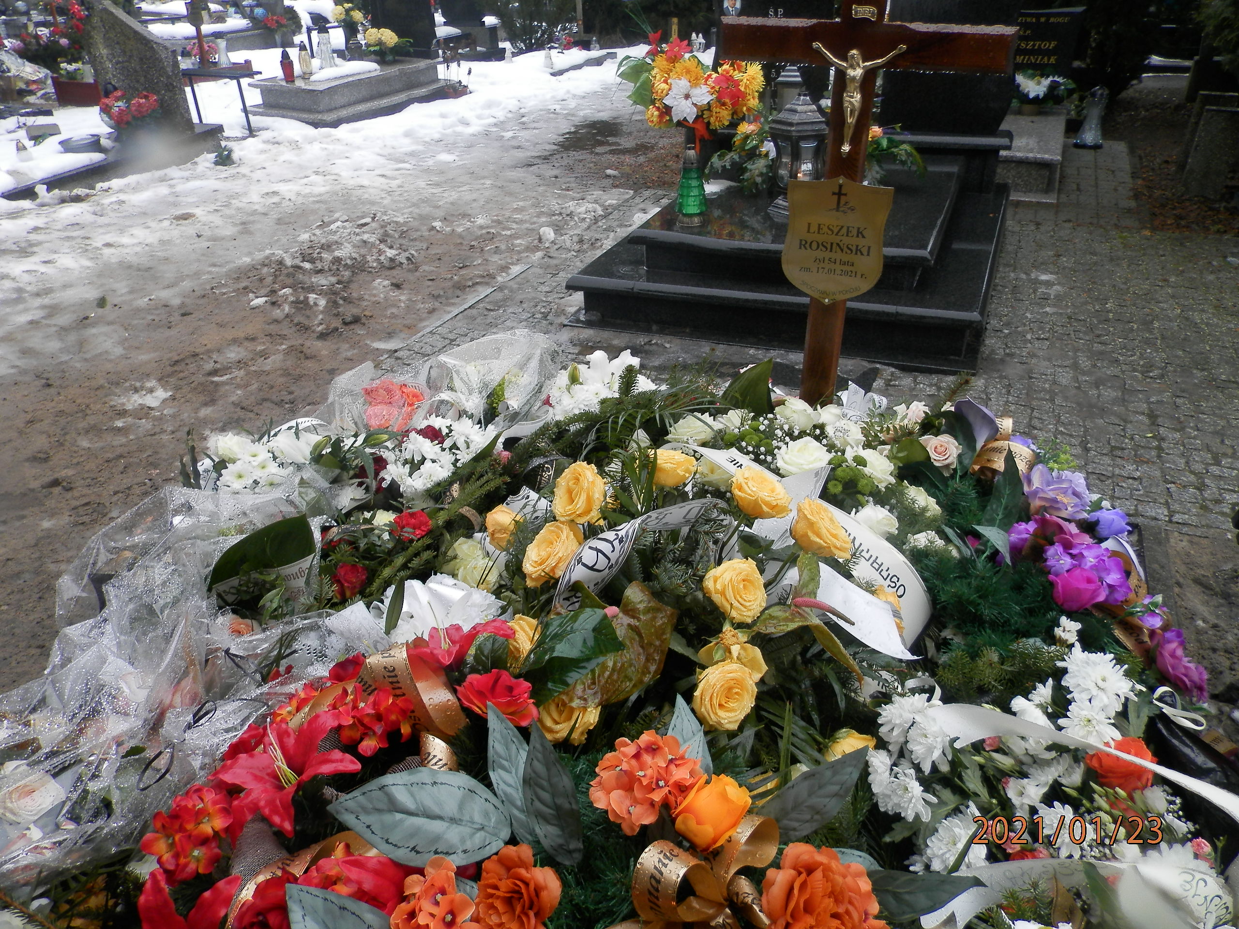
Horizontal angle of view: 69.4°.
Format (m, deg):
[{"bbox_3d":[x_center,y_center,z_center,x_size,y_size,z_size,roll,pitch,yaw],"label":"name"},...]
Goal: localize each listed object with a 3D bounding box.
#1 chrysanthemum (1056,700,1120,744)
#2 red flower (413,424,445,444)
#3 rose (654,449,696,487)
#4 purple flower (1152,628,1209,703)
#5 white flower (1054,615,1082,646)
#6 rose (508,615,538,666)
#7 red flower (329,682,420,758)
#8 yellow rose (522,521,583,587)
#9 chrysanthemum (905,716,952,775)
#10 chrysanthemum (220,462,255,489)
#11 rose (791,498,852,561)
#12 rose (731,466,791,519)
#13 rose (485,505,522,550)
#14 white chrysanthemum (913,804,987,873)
[{"bbox_3d":[0.582,0.318,1.110,0.076,0.040,0.070,-7,61,-7],"label":"chrysanthemum"},{"bbox_3d":[-0.421,-0.065,1.980,0.062,0.058,0.068,40,46,15],"label":"red flower"},{"bbox_3d":[0.074,0.007,1.360,0.080,0.056,0.078,3,22,0],"label":"rose"},{"bbox_3d":[0.820,0.294,1.310,0.060,0.105,0.105,-41,27,18],"label":"purple flower"},{"bbox_3d":[0.587,0.218,1.170,0.034,0.035,0.032,6,32,11],"label":"white flower"},{"bbox_3d":[-0.129,0.243,1.240,0.070,0.060,0.074,-13,56,-16],"label":"rose"},{"bbox_3d":[-0.299,0.311,1.090,0.108,0.080,0.095,-16,33,-19],"label":"red flower"},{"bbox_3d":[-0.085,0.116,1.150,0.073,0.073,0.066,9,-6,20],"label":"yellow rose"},{"bbox_3d":[0.363,0.329,1.050,0.056,0.060,0.048,6,-4,15],"label":"chrysanthemum"},{"bbox_3d":[-0.734,0.021,1.720,0.073,0.042,0.070,-23,55,-19],"label":"chrysanthemum"},{"bbox_3d":[0.302,0.096,1.340,0.090,0.082,0.090,4,32,13],"label":"rose"},{"bbox_3d":[0.195,0.040,1.240,0.083,0.062,0.080,18,56,-2],"label":"rose"},{"bbox_3d":[-0.181,0.098,1.400,0.064,0.068,0.064,-9,32,-8],"label":"rose"},{"bbox_3d":[0.383,0.431,1.030,0.080,0.045,0.080,2,66,7],"label":"white chrysanthemum"}]

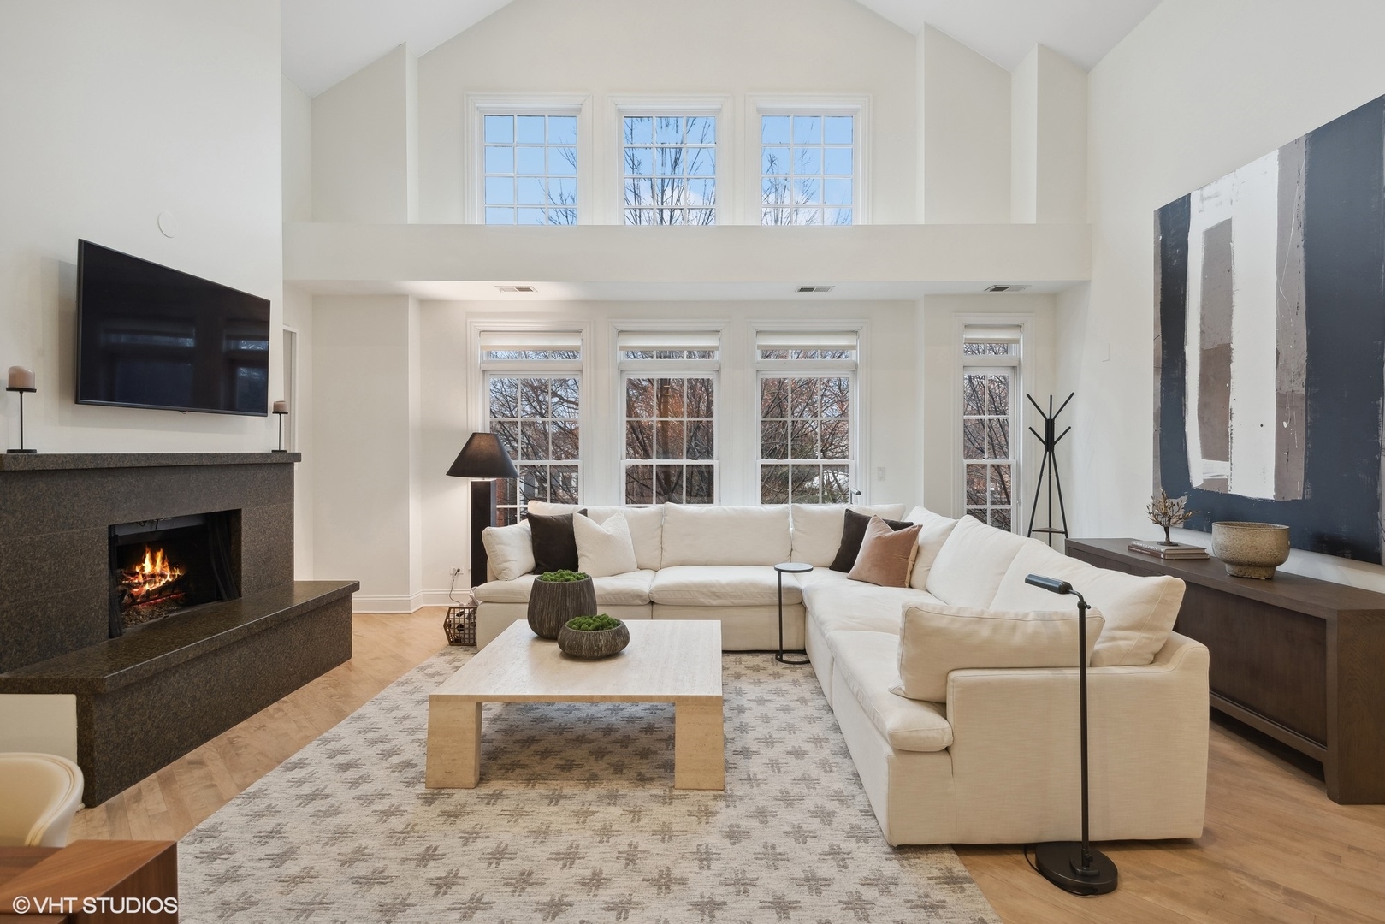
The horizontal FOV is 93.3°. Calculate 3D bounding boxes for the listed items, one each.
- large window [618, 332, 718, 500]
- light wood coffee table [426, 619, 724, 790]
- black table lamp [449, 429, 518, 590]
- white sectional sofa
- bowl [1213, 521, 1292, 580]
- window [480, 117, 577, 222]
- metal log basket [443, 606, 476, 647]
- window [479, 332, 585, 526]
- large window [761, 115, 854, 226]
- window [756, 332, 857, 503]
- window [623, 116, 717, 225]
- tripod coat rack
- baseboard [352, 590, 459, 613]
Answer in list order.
[{"bbox_3d":[-0.206,-0.173,5.798,0.882,1.956,0.139,0,1,1],"label":"large window"},{"bbox_3d":[-0.453,1.125,3.241,1.211,0.377,1.211,0,1,1],"label":"light wood coffee table"},{"bbox_3d":[-1.656,0.523,5.162,0.571,1.514,0.571,0,1,1],"label":"black table lamp"},{"bbox_3d":[0.179,0.841,3.901,3.316,0.923,3.276,0,1,1],"label":"white sectional sofa"},{"bbox_3d":[2.754,0.439,3.236,0.288,0.243,0.288,0,1,1],"label":"bowl"},{"bbox_3d":[-1.419,-2.512,5.719,0.851,1.069,0.098,0,1,0],"label":"window"},{"bbox_3d":[-1.564,1.134,4.614,0.283,0.271,0.225,0,1,0],"label":"metal log basket"},{"bbox_3d":[-1.429,-0.173,5.798,0.911,1.956,0.139,0,1,1],"label":"window"},{"bbox_3d":[1.003,-2.512,5.719,0.832,1.069,0.098,0,1,0],"label":"large window"},{"bbox_3d":[1.012,-0.173,5.798,0.901,1.956,0.139,0,1,1],"label":"window"},{"bbox_3d":[-0.199,-2.512,5.719,0.832,1.069,0.098,0,1,0],"label":"window"},{"bbox_3d":[2.701,0.378,4.964,0.516,1.812,0.476,0,1,1],"label":"tripod coat rack"},{"bbox_3d":[-2.415,1.185,5.524,0.831,0.147,0.274,0,1,0],"label":"baseboard"}]

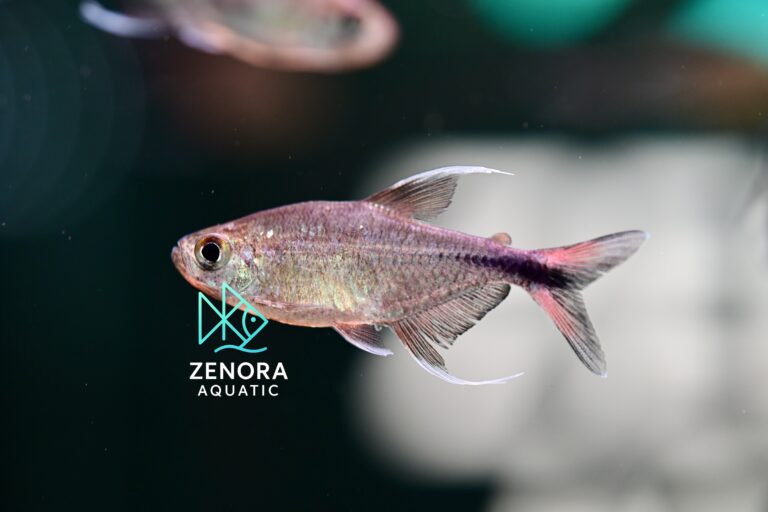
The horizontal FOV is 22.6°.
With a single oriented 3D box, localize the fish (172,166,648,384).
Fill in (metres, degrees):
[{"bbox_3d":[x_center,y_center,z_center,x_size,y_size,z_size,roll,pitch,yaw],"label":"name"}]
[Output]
[{"bbox_3d":[0.003,0.001,0.203,0.050,0.023,0.007,5,0,0],"label":"fish"}]

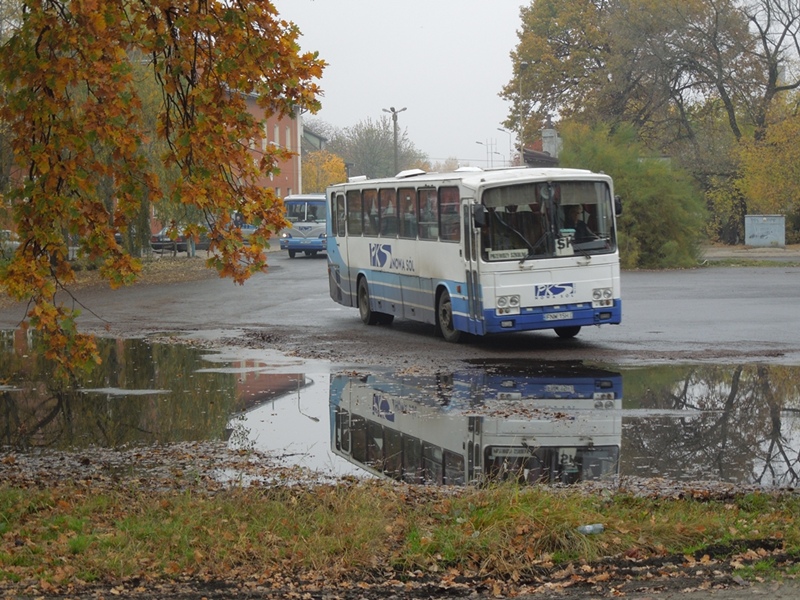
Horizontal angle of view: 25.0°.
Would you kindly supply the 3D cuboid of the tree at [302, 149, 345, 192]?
[{"bbox_3d":[-7.200,-10.150,168.000,4.700,7.950,4.700,0,3,0],"label":"tree"}]

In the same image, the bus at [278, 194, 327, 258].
[{"bbox_3d":[-3.970,-3.810,92.200,2.500,3.060,10.500,0,3,6],"label":"bus"}]

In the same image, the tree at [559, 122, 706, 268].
[{"bbox_3d":[9.600,-4.340,74.700,6.100,6.000,5.700,0,3,0],"label":"tree"}]

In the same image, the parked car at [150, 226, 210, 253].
[{"bbox_3d":[-11.400,-3.300,96.000,1.740,1.420,4.450,1,3,20],"label":"parked car"}]

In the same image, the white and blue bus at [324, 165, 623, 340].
[{"bbox_3d":[1.048,-0.994,36.153,2.520,3.120,11.200,-4,4,-16],"label":"white and blue bus"}]

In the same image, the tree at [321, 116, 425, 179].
[{"bbox_3d":[-2.850,-14.850,210.000,12.300,13.050,11.500,0,3,0],"label":"tree"}]

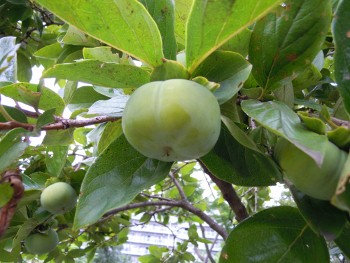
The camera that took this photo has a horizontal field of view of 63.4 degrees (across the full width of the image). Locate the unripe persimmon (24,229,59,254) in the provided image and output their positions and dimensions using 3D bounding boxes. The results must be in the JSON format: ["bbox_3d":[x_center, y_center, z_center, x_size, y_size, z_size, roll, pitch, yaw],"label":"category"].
[{"bbox_3d":[-0.231,0.189,0.490,0.058,0.049,0.058,0,-12,0],"label":"unripe persimmon"}]

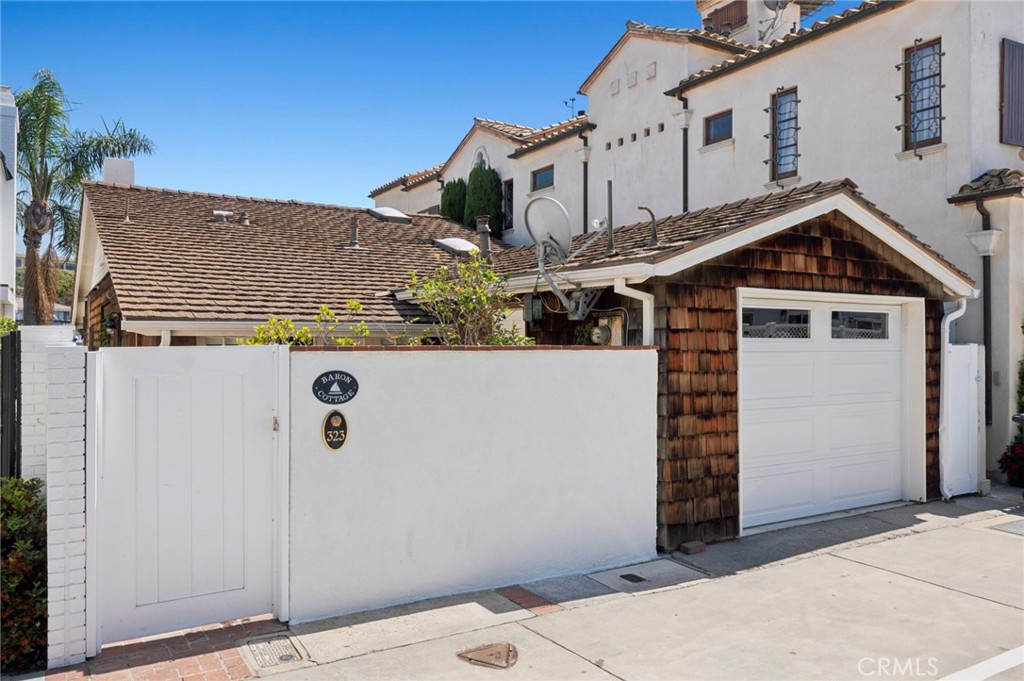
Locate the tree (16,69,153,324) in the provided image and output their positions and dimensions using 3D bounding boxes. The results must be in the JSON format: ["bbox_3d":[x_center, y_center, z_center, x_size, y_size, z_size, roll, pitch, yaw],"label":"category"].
[{"bbox_3d":[-10.445,-2.195,17.000,4.600,7.750,4.600,0,0,-31],"label":"tree"}]

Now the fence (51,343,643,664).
[{"bbox_3d":[-0.673,0.858,5.055,4.088,1.645,0.220,0,0,-31],"label":"fence"}]

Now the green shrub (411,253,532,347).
[{"bbox_3d":[-0.335,0.476,6.200,0.950,2.407,0.920,0,0,-31],"label":"green shrub"}]

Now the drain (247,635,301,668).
[{"bbox_3d":[-1.302,1.691,4.156,0.270,0.025,0.400,0,0,-31],"label":"drain"}]

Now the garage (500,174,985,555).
[{"bbox_3d":[1.505,0.110,9.474,4.524,3.163,5.849,0,0,-31],"label":"garage"}]

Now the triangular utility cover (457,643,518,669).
[{"bbox_3d":[-0.129,1.684,4.096,0.310,0.025,0.315,0,0,0],"label":"triangular utility cover"}]

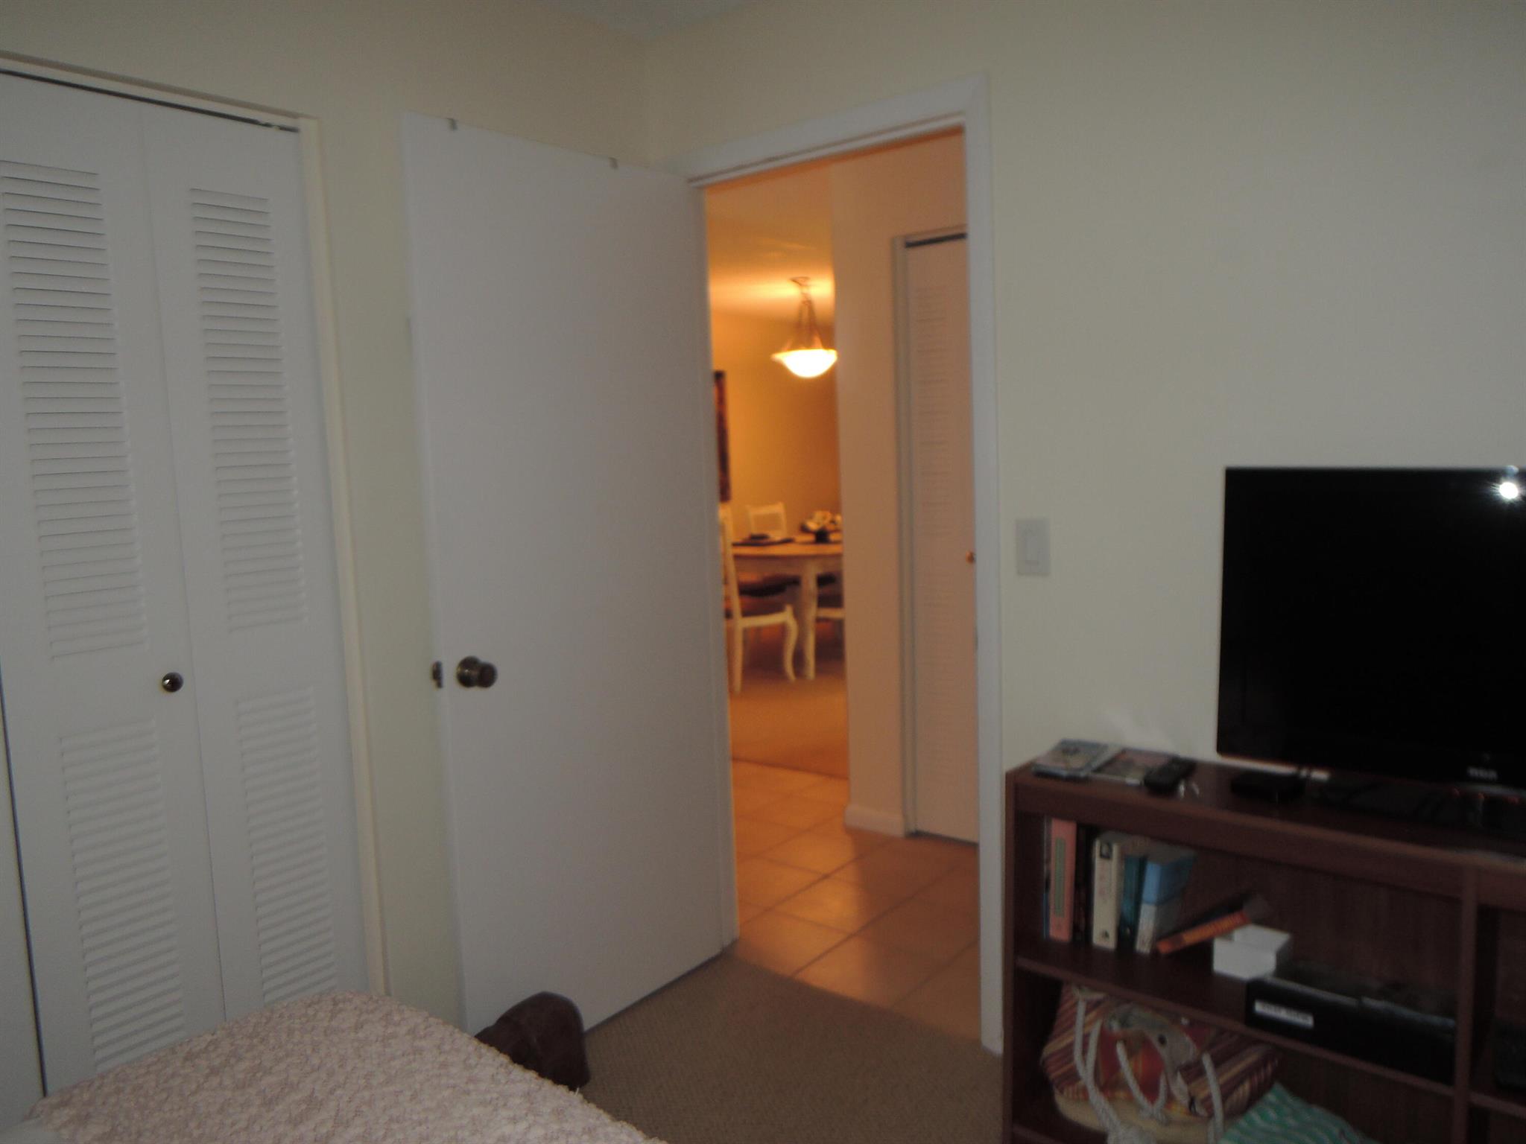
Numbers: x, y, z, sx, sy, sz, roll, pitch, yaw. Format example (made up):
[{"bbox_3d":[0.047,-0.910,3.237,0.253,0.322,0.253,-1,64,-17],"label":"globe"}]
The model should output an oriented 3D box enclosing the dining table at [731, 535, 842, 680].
[{"bbox_3d":[0.370,0.177,6.952,1.020,0.770,1.500,3,8,39],"label":"dining table"}]

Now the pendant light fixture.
[{"bbox_3d":[0.268,-1.559,6.750,0.425,0.640,0.425,-2,6,0],"label":"pendant light fixture"}]

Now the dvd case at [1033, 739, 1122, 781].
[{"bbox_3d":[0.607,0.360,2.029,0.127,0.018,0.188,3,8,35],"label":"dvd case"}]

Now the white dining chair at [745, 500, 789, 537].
[{"bbox_3d":[0.225,0.023,7.364,0.530,0.995,0.450,3,8,39],"label":"white dining chair"}]

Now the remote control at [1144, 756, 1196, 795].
[{"bbox_3d":[0.738,0.363,1.907,0.050,0.024,0.172,2,8,34],"label":"remote control"}]

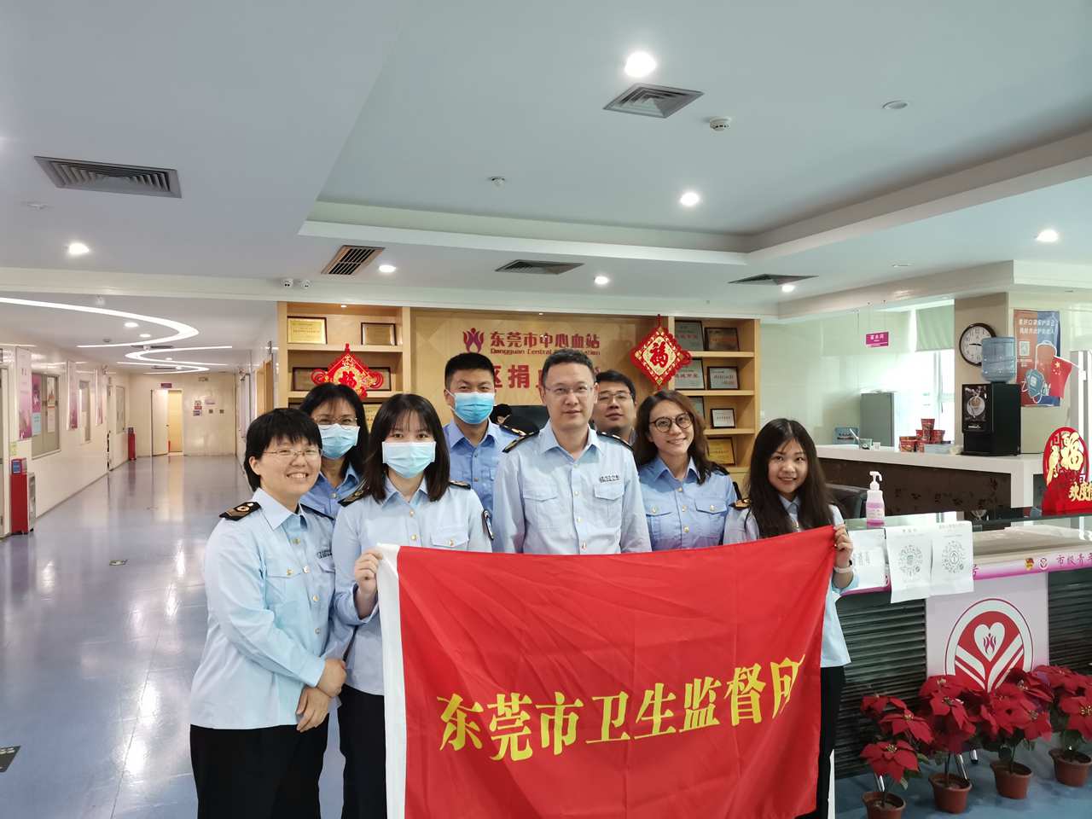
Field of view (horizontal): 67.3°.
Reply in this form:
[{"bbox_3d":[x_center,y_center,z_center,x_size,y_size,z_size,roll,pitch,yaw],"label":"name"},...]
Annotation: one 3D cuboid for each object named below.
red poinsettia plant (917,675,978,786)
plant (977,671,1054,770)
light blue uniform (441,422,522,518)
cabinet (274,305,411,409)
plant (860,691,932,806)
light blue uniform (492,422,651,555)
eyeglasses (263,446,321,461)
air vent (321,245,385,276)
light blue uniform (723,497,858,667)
[{"bbox_3d":[1.601,1.259,3.255,0.240,0.410,0.240,-1,1,-22],"label":"red poinsettia plant"},{"bbox_3d":[1.866,1.241,3.264,0.297,0.416,0.297,0,1,0],"label":"plant"},{"bbox_3d":[-0.239,0.387,2.853,0.480,0.700,0.270,0,1,-6],"label":"light blue uniform"},{"bbox_3d":[-1.990,0.245,8.107,1.278,2.519,0.360,-1,1,-22],"label":"cabinet"},{"bbox_3d":[1.287,1.250,3.007,0.264,0.421,0.264,0,1,0],"label":"plant"},{"bbox_3d":[0.080,0.388,2.533,0.500,0.700,0.280,0,1,-7],"label":"light blue uniform"},{"bbox_3d":[-0.630,0.112,2.020,0.135,0.038,0.135,-1,1,-34],"label":"eyeglasses"},{"bbox_3d":[-1.603,-1.206,6.722,0.305,0.050,1.400,-1,1,-22],"label":"air vent"},{"bbox_3d":[0.751,0.525,2.530,0.410,0.560,0.310,0,1,3],"label":"light blue uniform"}]

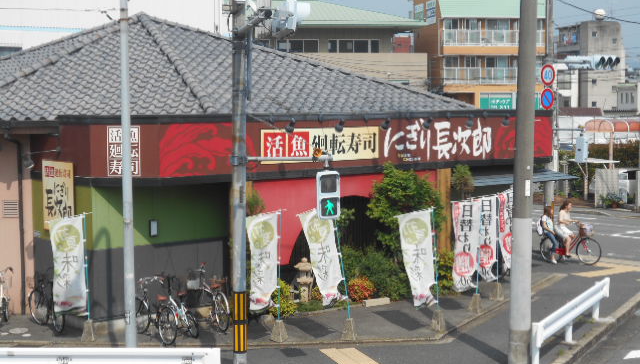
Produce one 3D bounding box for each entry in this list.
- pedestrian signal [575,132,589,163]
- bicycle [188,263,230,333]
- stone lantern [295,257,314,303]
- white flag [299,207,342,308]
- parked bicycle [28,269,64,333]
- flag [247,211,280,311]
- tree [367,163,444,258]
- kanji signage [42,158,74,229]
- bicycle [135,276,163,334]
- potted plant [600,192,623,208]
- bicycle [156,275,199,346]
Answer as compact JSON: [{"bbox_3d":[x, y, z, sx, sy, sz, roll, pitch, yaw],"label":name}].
[{"bbox_3d":[6.901,-0.871,28.300,0.370,0.740,0.240,3,6,33],"label":"pedestrian signal"},{"bbox_3d":[-2.052,2.173,20.000,0.530,1.060,1.720,-2,5,-27],"label":"bicycle"},{"bbox_3d":[-0.314,1.969,21.705,0.400,0.940,0.400,-2,6,-23],"label":"stone lantern"},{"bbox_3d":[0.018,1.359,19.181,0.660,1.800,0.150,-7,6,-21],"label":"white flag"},{"bbox_3d":[-5.030,2.246,19.843,0.550,1.060,1.740,-4,7,-34],"label":"parked bicycle"},{"bbox_3d":[-1.038,1.442,19.700,0.600,1.800,0.100,-1,4,-10],"label":"flag"},{"bbox_3d":[1.789,0.624,22.700,1.550,2.100,1.450,0,5,0],"label":"tree"},{"bbox_3d":[-5.121,0.264,21.000,1.080,1.320,0.080,4,6,43],"label":"kanji signage"},{"bbox_3d":[-2.955,2.322,19.087,0.550,1.060,1.720,-4,7,-35],"label":"bicycle"},{"bbox_3d":[10.520,0.668,38.700,0.780,0.600,0.700,1,5,6],"label":"potted plant"},{"bbox_3d":[-2.574,2.201,19.052,0.560,1.070,1.700,-2,6,-25],"label":"bicycle"}]

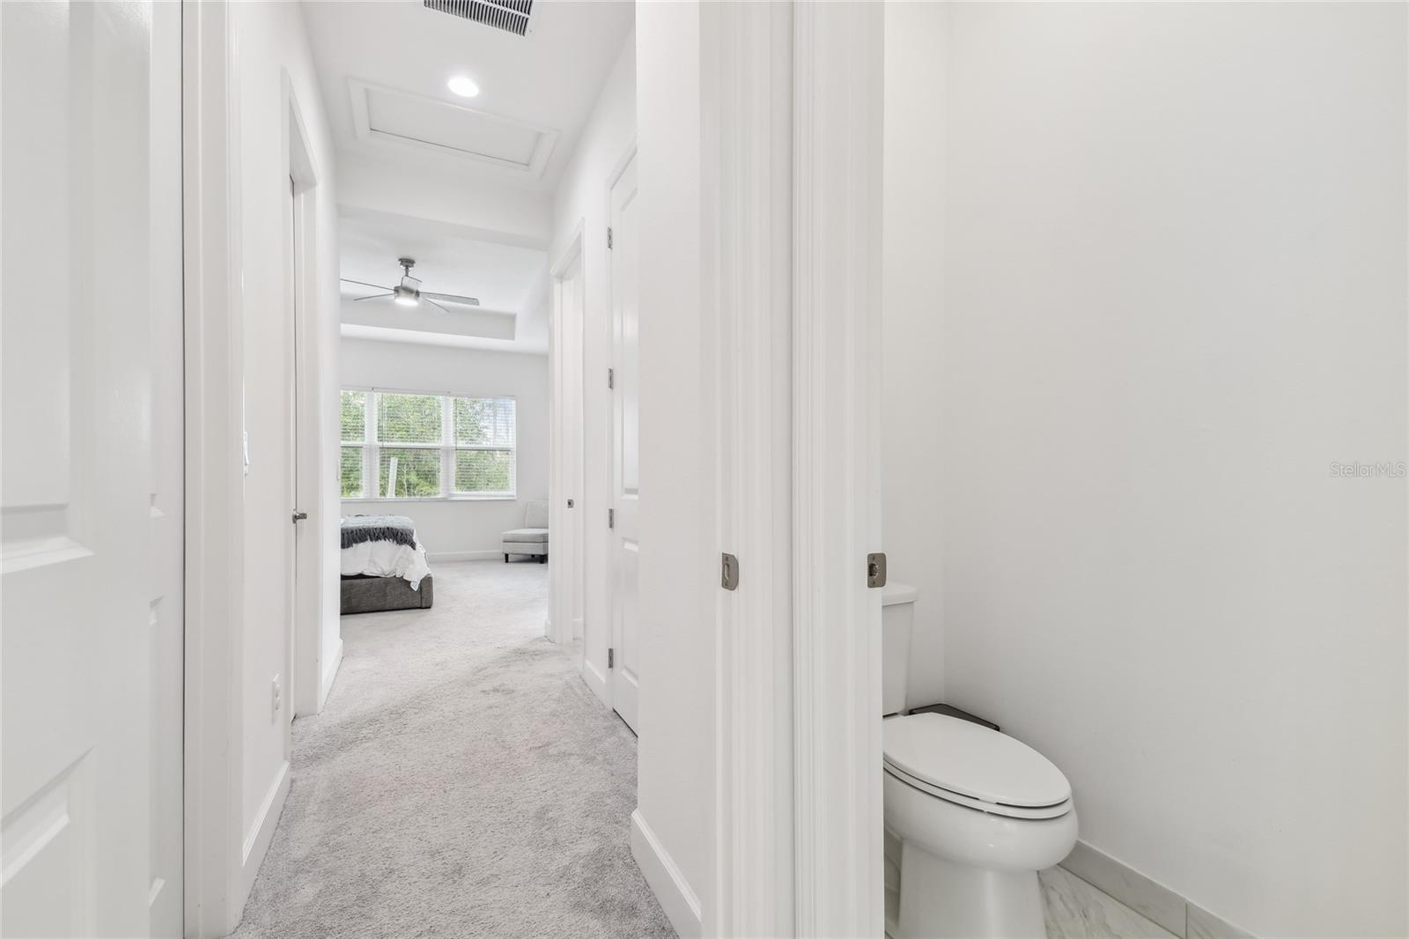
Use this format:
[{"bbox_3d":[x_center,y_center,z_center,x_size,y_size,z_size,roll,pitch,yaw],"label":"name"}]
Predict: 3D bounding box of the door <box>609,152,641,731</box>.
[{"bbox_3d":[-0.255,-0.096,2.463,0.040,2.439,0.725,0,0,-27],"label":"door"}]

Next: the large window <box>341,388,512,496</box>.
[{"bbox_3d":[-3.502,-0.269,7.054,2.377,1.330,0.110,0,0,-27],"label":"large window"}]

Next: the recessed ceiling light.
[{"bbox_3d":[-1.173,-1.858,2.859,0.170,0.030,0.170,0,0,-27],"label":"recessed ceiling light"}]

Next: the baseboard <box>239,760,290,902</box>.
[{"bbox_3d":[-1.335,1.078,1.797,0.016,0.122,0.670,0,0,-27],"label":"baseboard"}]

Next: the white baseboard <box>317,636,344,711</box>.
[{"bbox_3d":[-2.009,1.081,3.160,0.016,0.118,0.890,0,0,-27],"label":"white baseboard"}]

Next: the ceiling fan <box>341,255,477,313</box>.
[{"bbox_3d":[-2.639,-1.670,5.211,1.280,0.370,1.280,0,0,-27],"label":"ceiling fan"}]

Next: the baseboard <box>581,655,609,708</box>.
[{"bbox_3d":[-0.566,1.079,3.036,0.016,0.118,0.440,0,0,-27],"label":"baseboard"}]

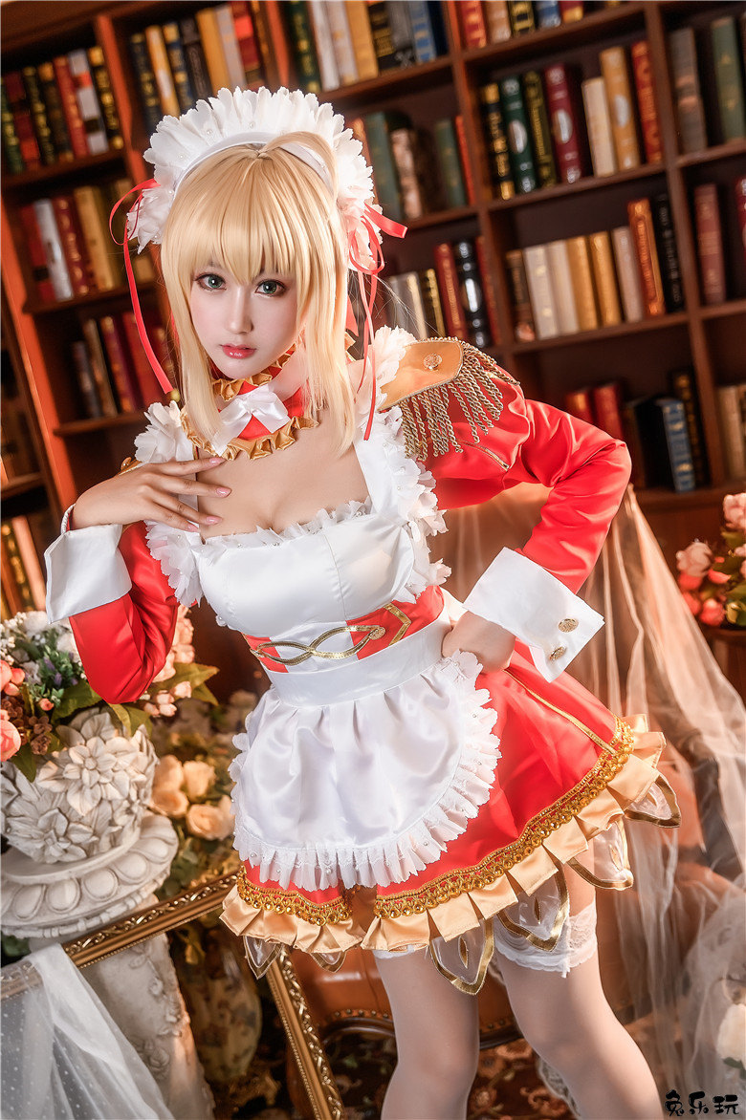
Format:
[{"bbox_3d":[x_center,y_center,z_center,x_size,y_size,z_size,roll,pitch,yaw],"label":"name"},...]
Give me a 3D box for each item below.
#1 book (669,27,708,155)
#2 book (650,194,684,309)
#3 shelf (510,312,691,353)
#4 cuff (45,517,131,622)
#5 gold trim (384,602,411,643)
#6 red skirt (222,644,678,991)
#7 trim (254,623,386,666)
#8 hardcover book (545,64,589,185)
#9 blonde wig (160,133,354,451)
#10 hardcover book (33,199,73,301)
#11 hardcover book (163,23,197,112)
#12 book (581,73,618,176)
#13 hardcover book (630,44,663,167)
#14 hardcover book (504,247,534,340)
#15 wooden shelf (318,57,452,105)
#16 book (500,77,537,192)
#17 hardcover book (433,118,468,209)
[{"bbox_3d":[0.655,-0.959,2.563,0.045,0.236,0.165,-6,16,19],"label":"book"},{"bbox_3d":[0.666,-0.681,2.759,0.035,0.246,0.170,-7,12,23],"label":"book"},{"bbox_3d":[0.550,-0.539,2.919,0.393,0.023,0.280,-8,10,18],"label":"shelf"},{"bbox_3d":[-0.316,0.013,1.380,0.088,0.095,0.105,-4,18,-2],"label":"cuff"},{"bbox_3d":[0.028,0.072,1.430,0.036,0.050,0.012,-14,6,-16],"label":"gold trim"},{"bbox_3d":[0.072,0.240,1.623,0.580,0.360,0.520,-6,16,24],"label":"red skirt"},{"bbox_3d":[-0.064,0.100,1.475,0.155,0.040,0.045,-6,16,24],"label":"trim"},{"bbox_3d":[0.419,-0.926,2.649,0.043,0.230,0.165,-6,15,19],"label":"hardcover book"},{"bbox_3d":[-0.132,-0.306,1.410,0.210,0.315,0.245,4,21,-5],"label":"blonde wig"},{"bbox_3d":[-0.796,-0.826,3.310,0.046,0.255,0.176,-7,12,23],"label":"hardcover book"},{"bbox_3d":[-0.403,-1.112,2.847,0.038,0.197,0.165,-7,15,19],"label":"hardcover book"},{"bbox_3d":[0.518,-0.965,2.798,0.042,0.204,0.150,-8,10,18],"label":"book"},{"bbox_3d":[0.609,-0.984,2.698,0.032,0.242,0.167,-7,12,23],"label":"hardcover book"},{"bbox_3d":[0.360,-0.620,2.917,0.038,0.197,0.145,-8,10,18],"label":"hardcover book"},{"bbox_3d":[0.028,-1.042,2.759,0.369,0.023,0.260,-7,15,19],"label":"wooden shelf"},{"bbox_3d":[0.350,-0.970,2.862,0.041,0.253,0.180,-8,10,18],"label":"book"},{"bbox_3d":[0.198,-0.908,2.862,0.038,0.185,0.128,-7,12,23],"label":"hardcover book"}]

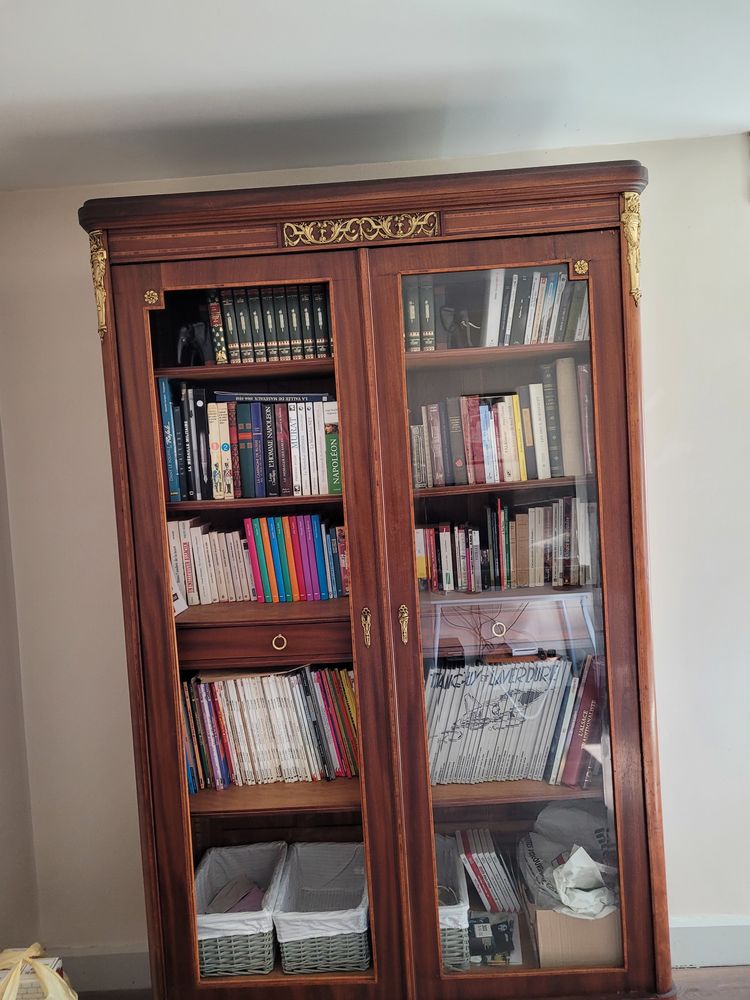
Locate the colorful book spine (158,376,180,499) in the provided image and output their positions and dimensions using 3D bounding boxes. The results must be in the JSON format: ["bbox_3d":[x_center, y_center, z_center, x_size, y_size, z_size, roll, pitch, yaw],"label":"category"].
[{"bbox_3d":[-0.510,-0.156,2.000,0.024,0.312,0.230,-5,2,2],"label":"colorful book spine"}]

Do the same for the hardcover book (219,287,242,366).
[{"bbox_3d":[-0.372,-0.451,2.045,0.029,0.213,0.150,-7,2,3],"label":"hardcover book"}]

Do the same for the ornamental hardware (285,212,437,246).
[{"bbox_3d":[-0.033,-0.638,1.768,0.363,0.055,0.014,-3,2,2],"label":"ornamental hardware"}]

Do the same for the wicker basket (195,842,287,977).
[{"bbox_3d":[-0.383,1.156,2.128,0.250,0.172,0.365,-3,2,2],"label":"wicker basket"}]

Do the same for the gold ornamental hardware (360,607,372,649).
[{"bbox_3d":[-0.019,0.312,1.822,0.021,0.099,0.009,-3,2,2],"label":"gold ornamental hardware"}]

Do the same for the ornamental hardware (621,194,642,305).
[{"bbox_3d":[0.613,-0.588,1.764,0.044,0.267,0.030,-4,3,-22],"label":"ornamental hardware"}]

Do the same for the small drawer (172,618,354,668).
[{"bbox_3d":[-0.234,0.354,2.041,0.520,0.106,0.320,-3,2,2],"label":"small drawer"}]

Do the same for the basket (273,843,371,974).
[{"bbox_3d":[-0.128,1.140,2.118,0.250,0.172,0.365,-3,2,2],"label":"basket"}]

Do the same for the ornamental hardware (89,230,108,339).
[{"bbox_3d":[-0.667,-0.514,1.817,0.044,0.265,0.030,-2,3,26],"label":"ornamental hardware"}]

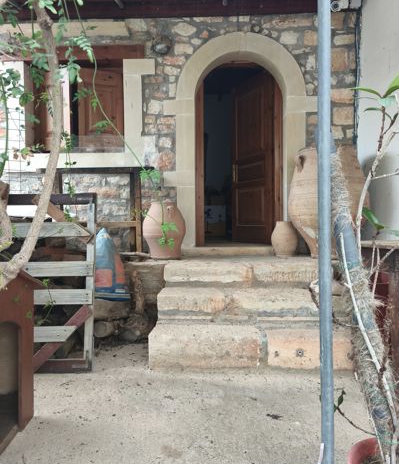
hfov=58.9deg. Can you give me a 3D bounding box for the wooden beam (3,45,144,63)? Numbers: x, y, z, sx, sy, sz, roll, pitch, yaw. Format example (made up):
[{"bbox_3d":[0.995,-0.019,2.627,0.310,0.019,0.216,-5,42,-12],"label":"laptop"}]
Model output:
[{"bbox_3d":[-1.437,-2.034,4.096,1.632,0.152,0.130,0,2,2],"label":"wooden beam"}]

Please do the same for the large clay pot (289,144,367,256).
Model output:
[{"bbox_3d":[1.312,-0.303,3.568,0.780,1.113,0.780,0,2,2],"label":"large clay pot"}]

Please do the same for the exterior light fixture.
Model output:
[{"bbox_3d":[-0.417,-2.083,3.948,0.235,0.219,0.140,0,2,2],"label":"exterior light fixture"}]

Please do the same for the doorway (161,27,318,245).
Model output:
[{"bbox_3d":[0.460,-1.037,4.127,1.732,2.411,0.250,0,2,2],"label":"doorway"}]

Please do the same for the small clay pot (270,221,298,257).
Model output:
[{"bbox_3d":[0.918,0.076,3.801,0.280,0.377,0.280,0,2,2],"label":"small clay pot"}]

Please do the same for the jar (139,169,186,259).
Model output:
[{"bbox_3d":[-0.370,-0.021,3.758,0.430,0.596,0.430,0,2,2],"label":"jar"}]

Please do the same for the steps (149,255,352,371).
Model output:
[{"bbox_3d":[0.414,0.673,3.316,1.574,0.766,1.157,0,2,2],"label":"steps"}]

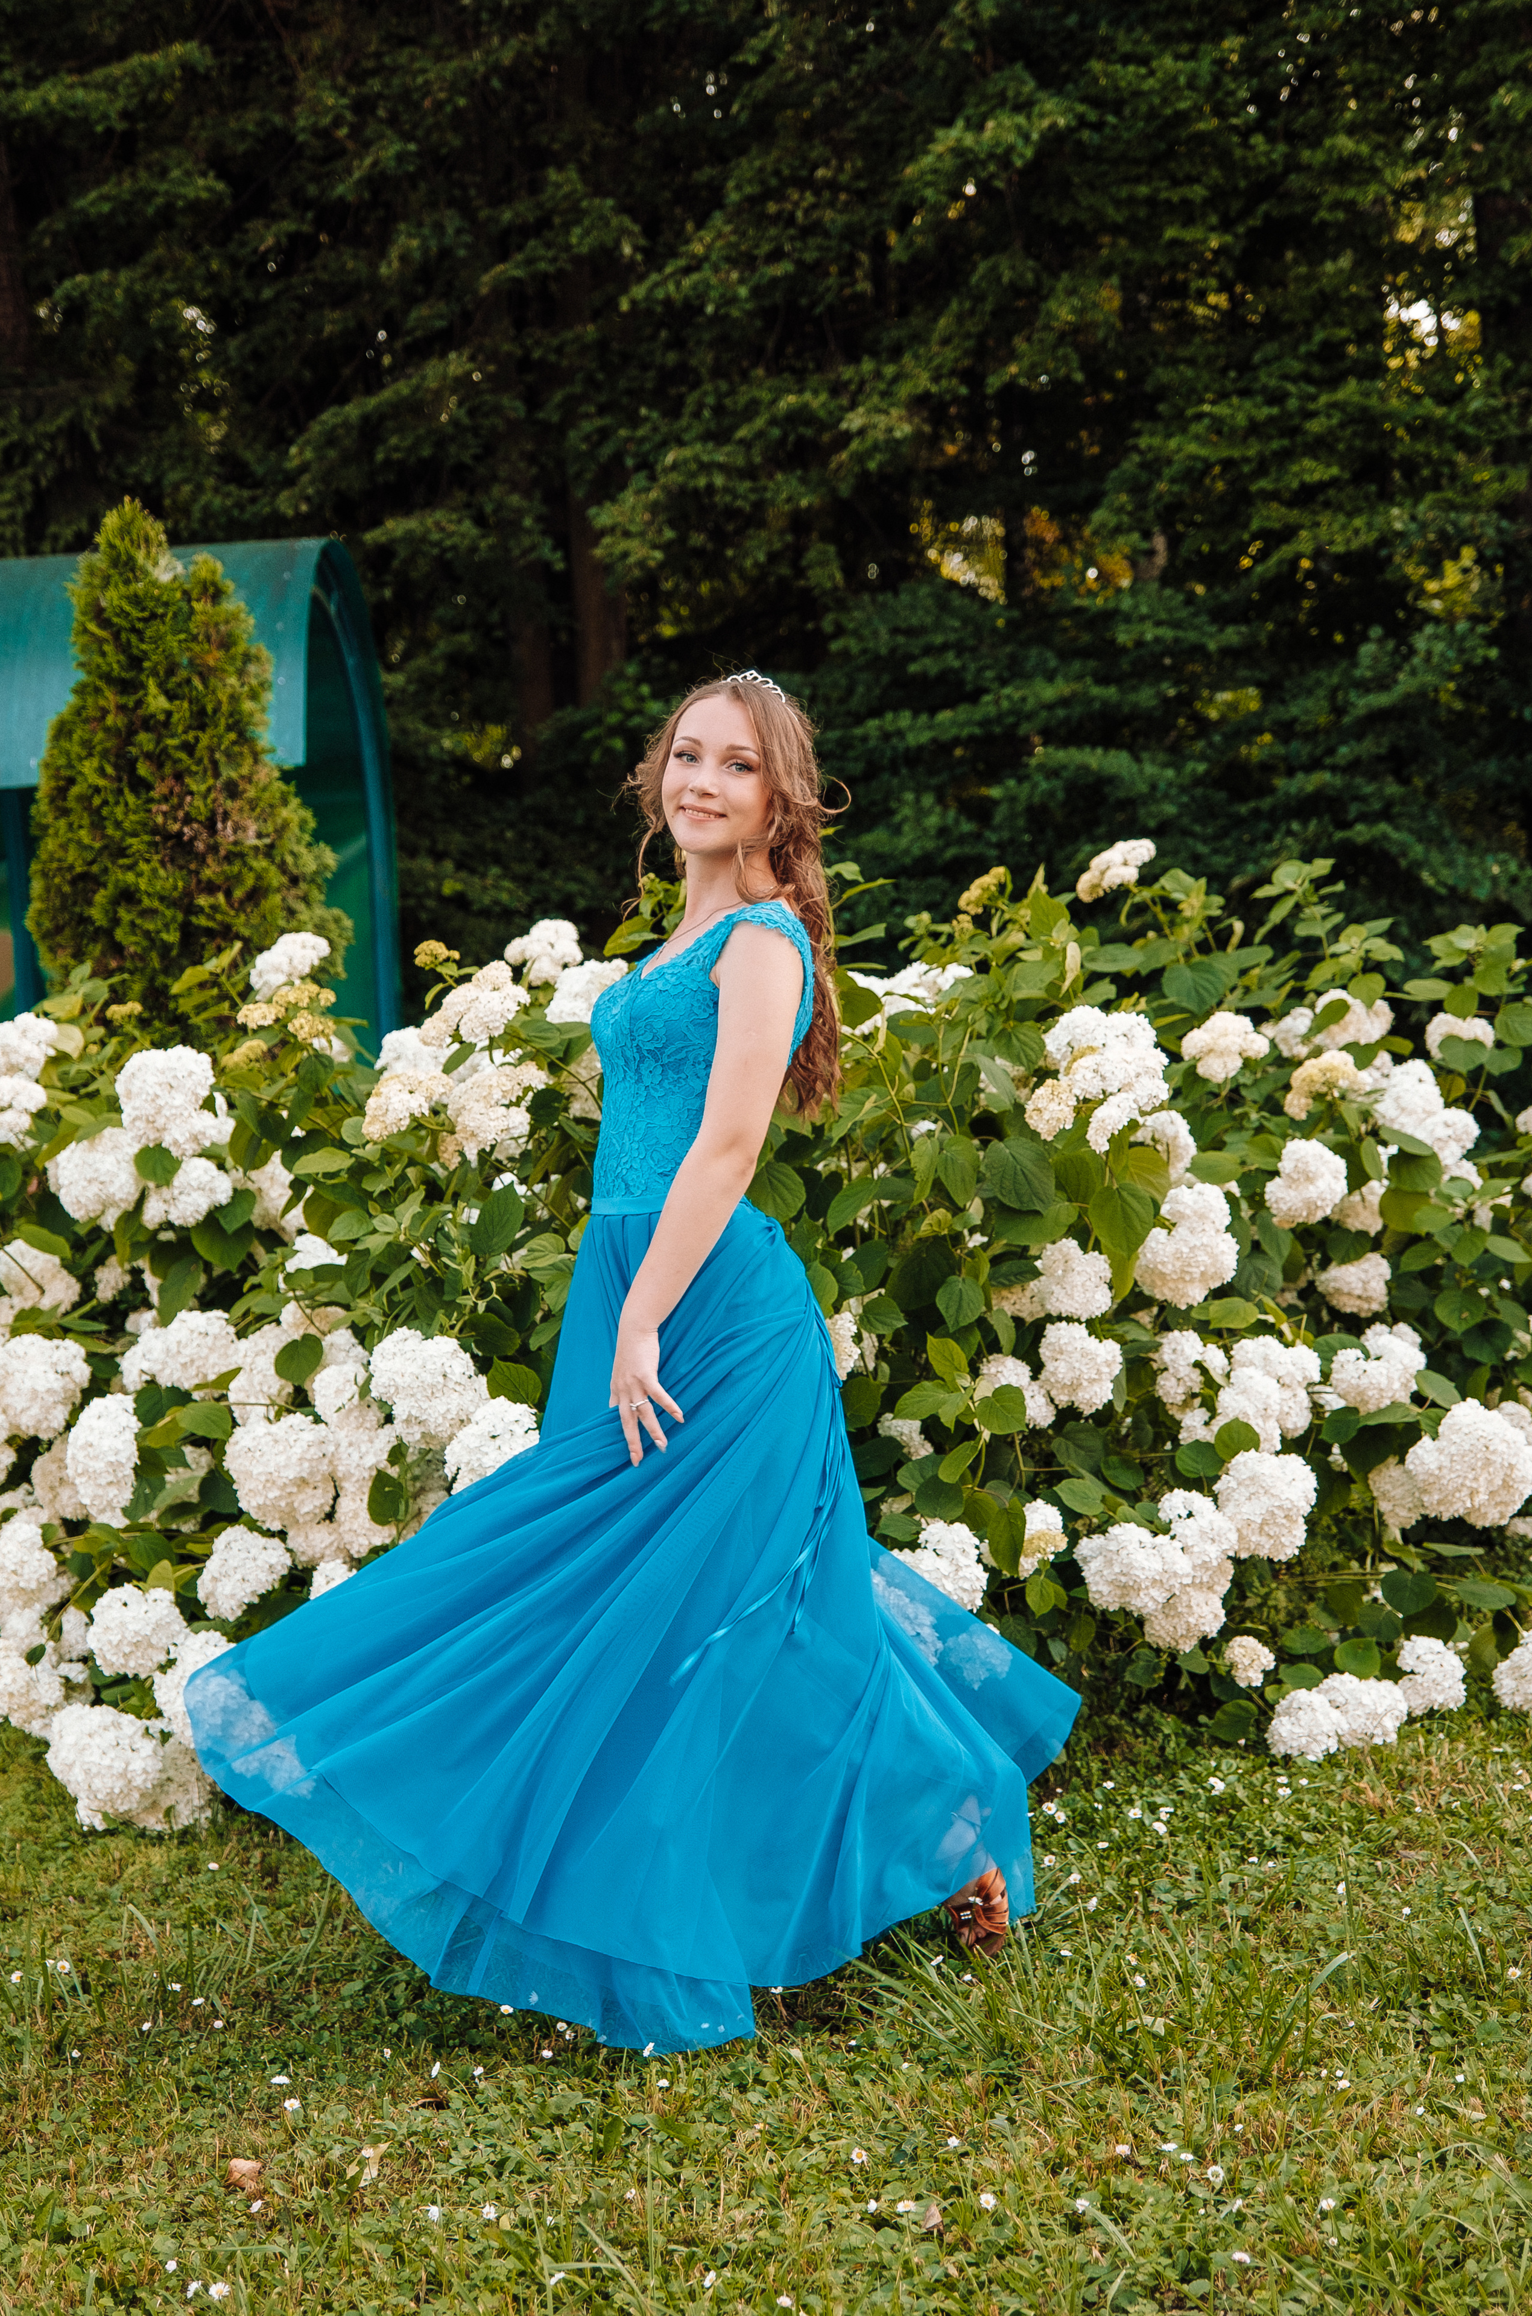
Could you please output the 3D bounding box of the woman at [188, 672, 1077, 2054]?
[{"bbox_3d":[-0.201,0.244,4.156,1.080,1.690,0.830,-7,6,-30],"label":"woman"}]

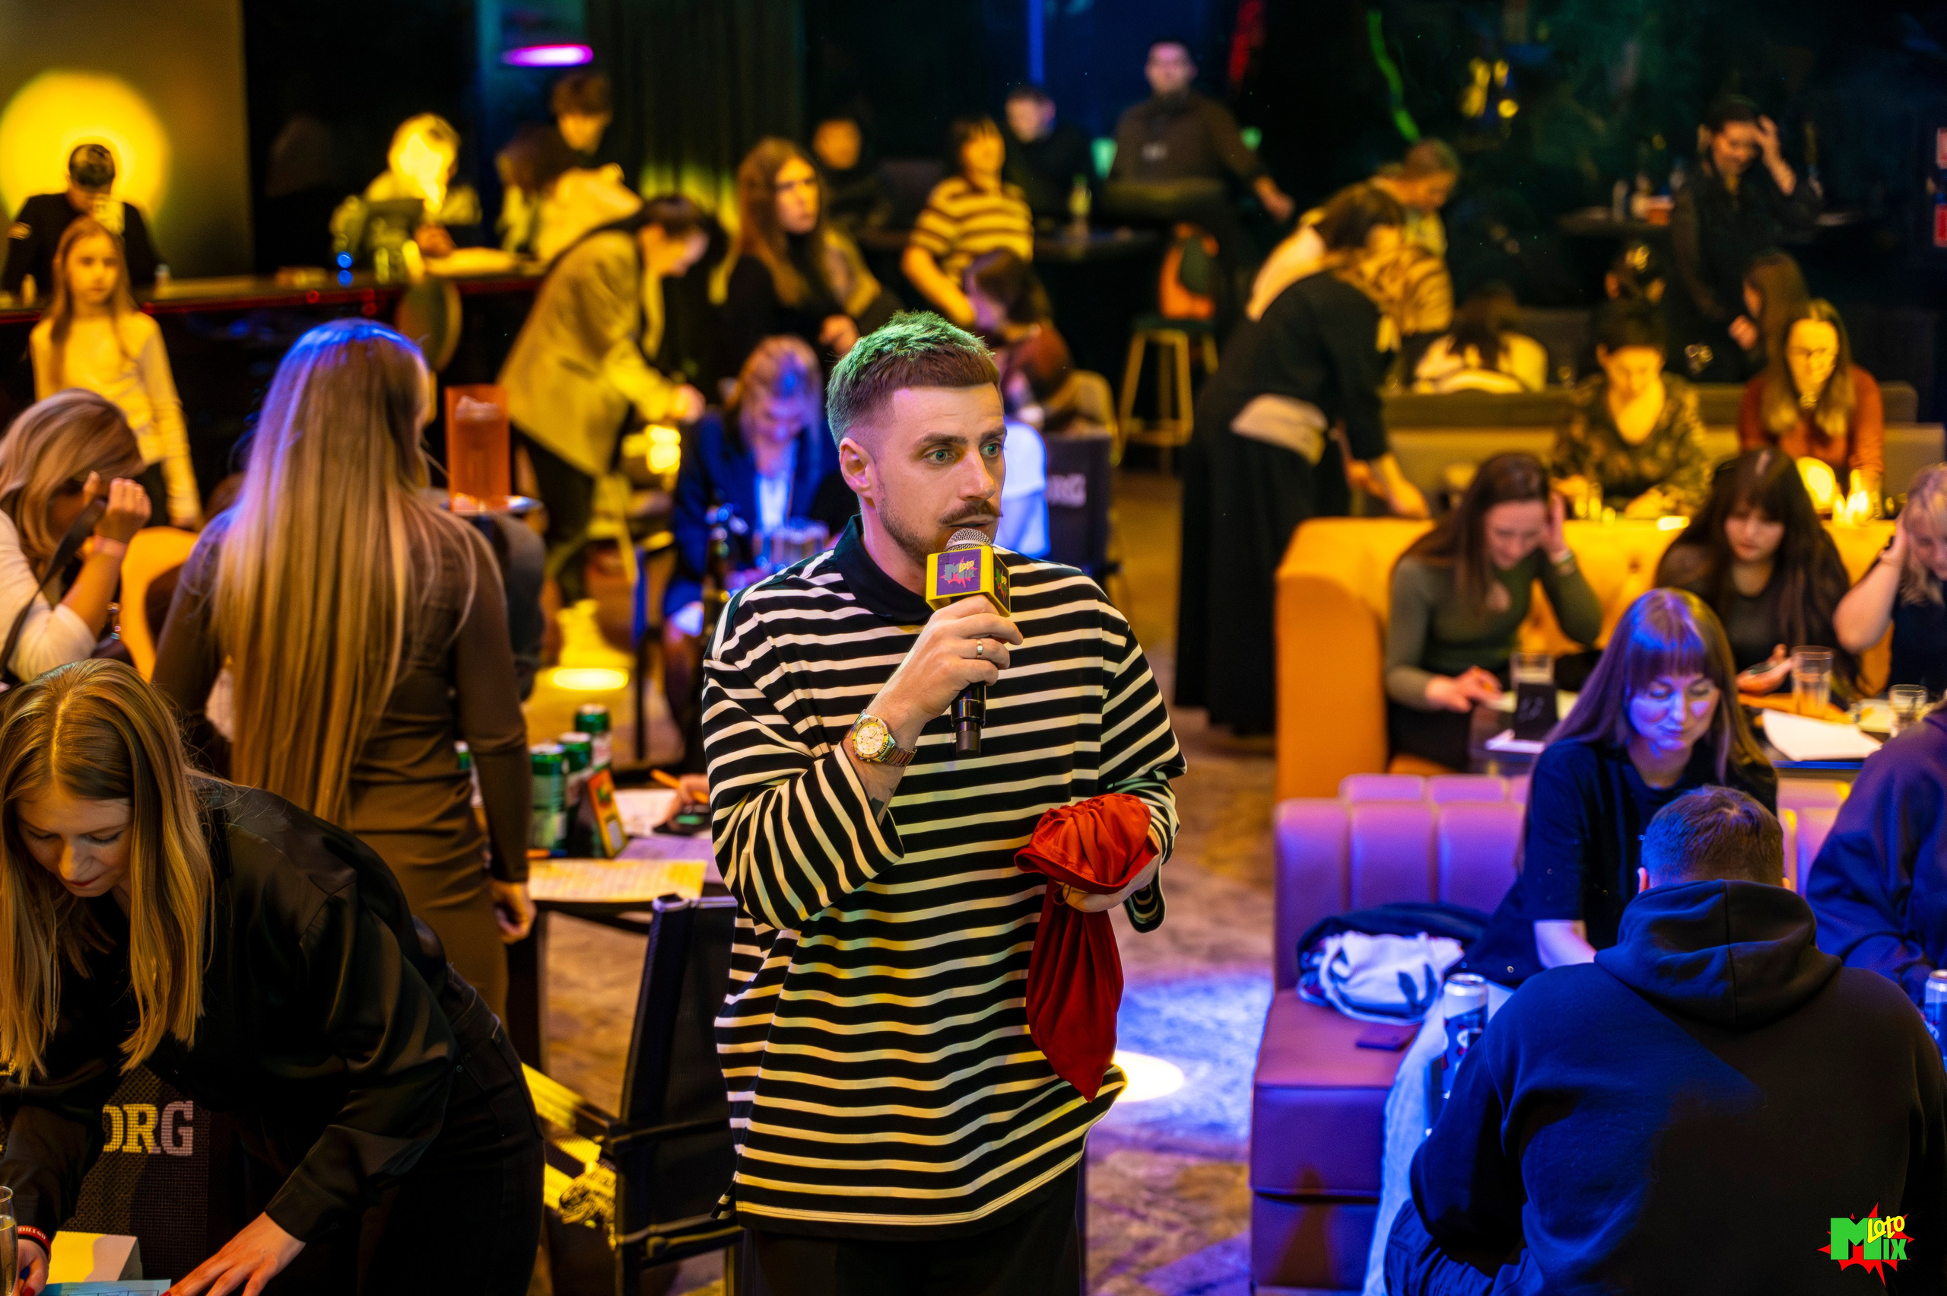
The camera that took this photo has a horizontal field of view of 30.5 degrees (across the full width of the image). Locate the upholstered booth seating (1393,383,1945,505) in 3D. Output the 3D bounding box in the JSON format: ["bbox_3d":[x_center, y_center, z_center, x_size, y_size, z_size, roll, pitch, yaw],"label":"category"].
[{"bbox_3d":[1.876,-0.246,10.359,1.870,0.940,0.800,0,11,2],"label":"upholstered booth seating"}]

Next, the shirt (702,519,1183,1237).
[{"bbox_3d":[-0.034,0.232,3.660,0.475,0.700,0.380,-3,12,-13],"label":"shirt"}]

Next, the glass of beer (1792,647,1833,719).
[{"bbox_3d":[1.765,0.070,7.500,0.078,0.135,0.078,0,11,0],"label":"glass of beer"}]

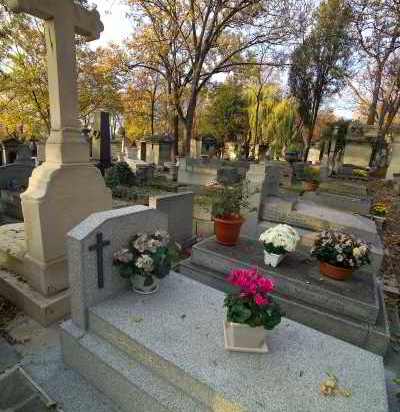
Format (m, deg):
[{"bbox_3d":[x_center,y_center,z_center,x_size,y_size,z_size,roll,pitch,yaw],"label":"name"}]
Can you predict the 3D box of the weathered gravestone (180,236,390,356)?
[{"bbox_3d":[0.844,0.730,2.675,1.870,0.369,0.960,12,15,31],"label":"weathered gravestone"}]

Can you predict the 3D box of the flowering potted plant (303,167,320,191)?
[{"bbox_3d":[2.516,-0.621,5.622,0.382,0.530,0.382,9,14,23],"label":"flowering potted plant"}]

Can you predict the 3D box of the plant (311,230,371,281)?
[{"bbox_3d":[1.303,0.436,2.299,0.487,0.425,0.439,11,15,31],"label":"plant"}]

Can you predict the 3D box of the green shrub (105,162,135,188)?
[{"bbox_3d":[-2.440,-0.934,7.564,0.908,0.756,0.908,-1,14,-18],"label":"green shrub"}]

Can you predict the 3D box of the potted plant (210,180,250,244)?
[{"bbox_3d":[0.374,0.071,2.892,0.451,0.759,0.429,5,13,7],"label":"potted plant"}]

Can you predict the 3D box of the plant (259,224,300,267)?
[{"bbox_3d":[0.767,0.381,2.455,0.378,0.397,0.378,8,14,18],"label":"plant"}]

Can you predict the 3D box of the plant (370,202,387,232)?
[{"bbox_3d":[2.618,0.148,3.636,0.233,0.407,0.233,13,16,35],"label":"plant"}]

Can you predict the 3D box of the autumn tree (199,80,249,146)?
[{"bbox_3d":[2.963,-9.966,28.933,5.760,8.404,5.760,5,13,4],"label":"autumn tree"}]

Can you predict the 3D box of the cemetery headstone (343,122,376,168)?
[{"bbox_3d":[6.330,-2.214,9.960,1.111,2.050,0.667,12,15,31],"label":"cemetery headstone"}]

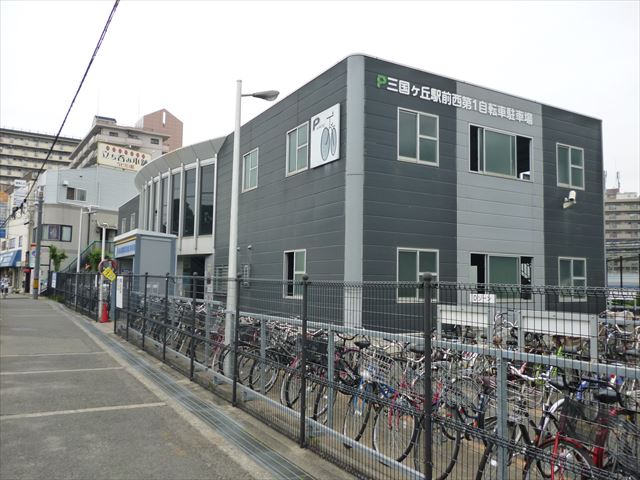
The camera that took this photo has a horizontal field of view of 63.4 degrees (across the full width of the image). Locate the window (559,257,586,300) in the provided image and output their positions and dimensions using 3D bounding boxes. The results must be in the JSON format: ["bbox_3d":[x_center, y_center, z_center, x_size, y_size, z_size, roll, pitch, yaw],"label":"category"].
[{"bbox_3d":[8.913,1.396,18.224,1.560,1.580,0.120,3,-5,-30],"label":"window"}]

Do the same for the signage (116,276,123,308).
[{"bbox_3d":[-6.252,1.634,16.174,0.030,0.980,1.020,3,-5,-30],"label":"signage"}]

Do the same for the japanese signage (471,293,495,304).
[{"bbox_3d":[3.898,1.410,12.402,0.040,0.210,0.760,3,-5,-30],"label":"japanese signage"}]

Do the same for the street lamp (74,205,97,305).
[{"bbox_3d":[-13.606,0.928,30.086,0.850,5.730,0.250,3,-5,-30],"label":"street lamp"}]

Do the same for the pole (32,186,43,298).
[{"bbox_3d":[-19.859,0.221,36.602,0.340,7.900,0.340,3,-5,-30],"label":"pole"}]

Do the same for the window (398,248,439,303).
[{"bbox_3d":[2.810,1.016,14.735,1.540,1.550,0.120,3,-5,-30],"label":"window"}]

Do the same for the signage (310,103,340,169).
[{"bbox_3d":[0.175,-2.977,15.012,0.100,1.570,1.620,3,-5,-30],"label":"signage"}]

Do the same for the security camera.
[{"bbox_3d":[8.682,-1.408,17.994,0.380,0.550,0.480,0,-4,9],"label":"security camera"}]

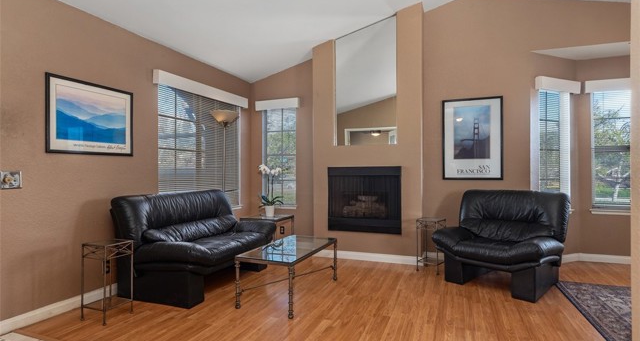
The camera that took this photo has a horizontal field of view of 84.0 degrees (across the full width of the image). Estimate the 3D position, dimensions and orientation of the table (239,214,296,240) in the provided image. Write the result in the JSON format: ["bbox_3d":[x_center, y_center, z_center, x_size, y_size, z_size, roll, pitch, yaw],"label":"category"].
[{"bbox_3d":[-0.685,0.874,4.717,0.532,0.504,0.504,0,0,22],"label":"table"}]

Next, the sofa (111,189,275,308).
[{"bbox_3d":[-1.131,0.674,3.622,0.963,0.907,1.635,0,0,22],"label":"sofa"}]

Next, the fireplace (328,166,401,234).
[{"bbox_3d":[0.587,0.364,4.498,0.925,0.809,0.291,0,0,22],"label":"fireplace"}]

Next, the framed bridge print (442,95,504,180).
[{"bbox_3d":[1.788,-0.364,4.176,0.655,0.958,0.028,0,0,22],"label":"framed bridge print"}]

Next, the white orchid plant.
[{"bbox_3d":[-0.684,0.208,4.854,0.291,0.594,0.246,0,0,22],"label":"white orchid plant"}]

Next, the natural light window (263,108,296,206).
[{"bbox_3d":[-0.581,-0.181,5.114,0.560,1.394,0.090,0,0,22],"label":"natural light window"}]

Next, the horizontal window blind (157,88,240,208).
[{"bbox_3d":[-1.411,-0.198,4.375,0.056,1.400,1.422,0,0,22],"label":"horizontal window blind"}]

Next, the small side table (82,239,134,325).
[{"bbox_3d":[-1.633,0.843,2.741,0.269,0.573,0.269,0,0,22],"label":"small side table"}]

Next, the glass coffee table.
[{"bbox_3d":[-0.251,0.909,3.255,0.532,0.428,1.042,0,0,22],"label":"glass coffee table"}]

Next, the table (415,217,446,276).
[{"bbox_3d":[1.243,0.830,3.956,0.258,0.573,0.258,0,0,42],"label":"table"}]

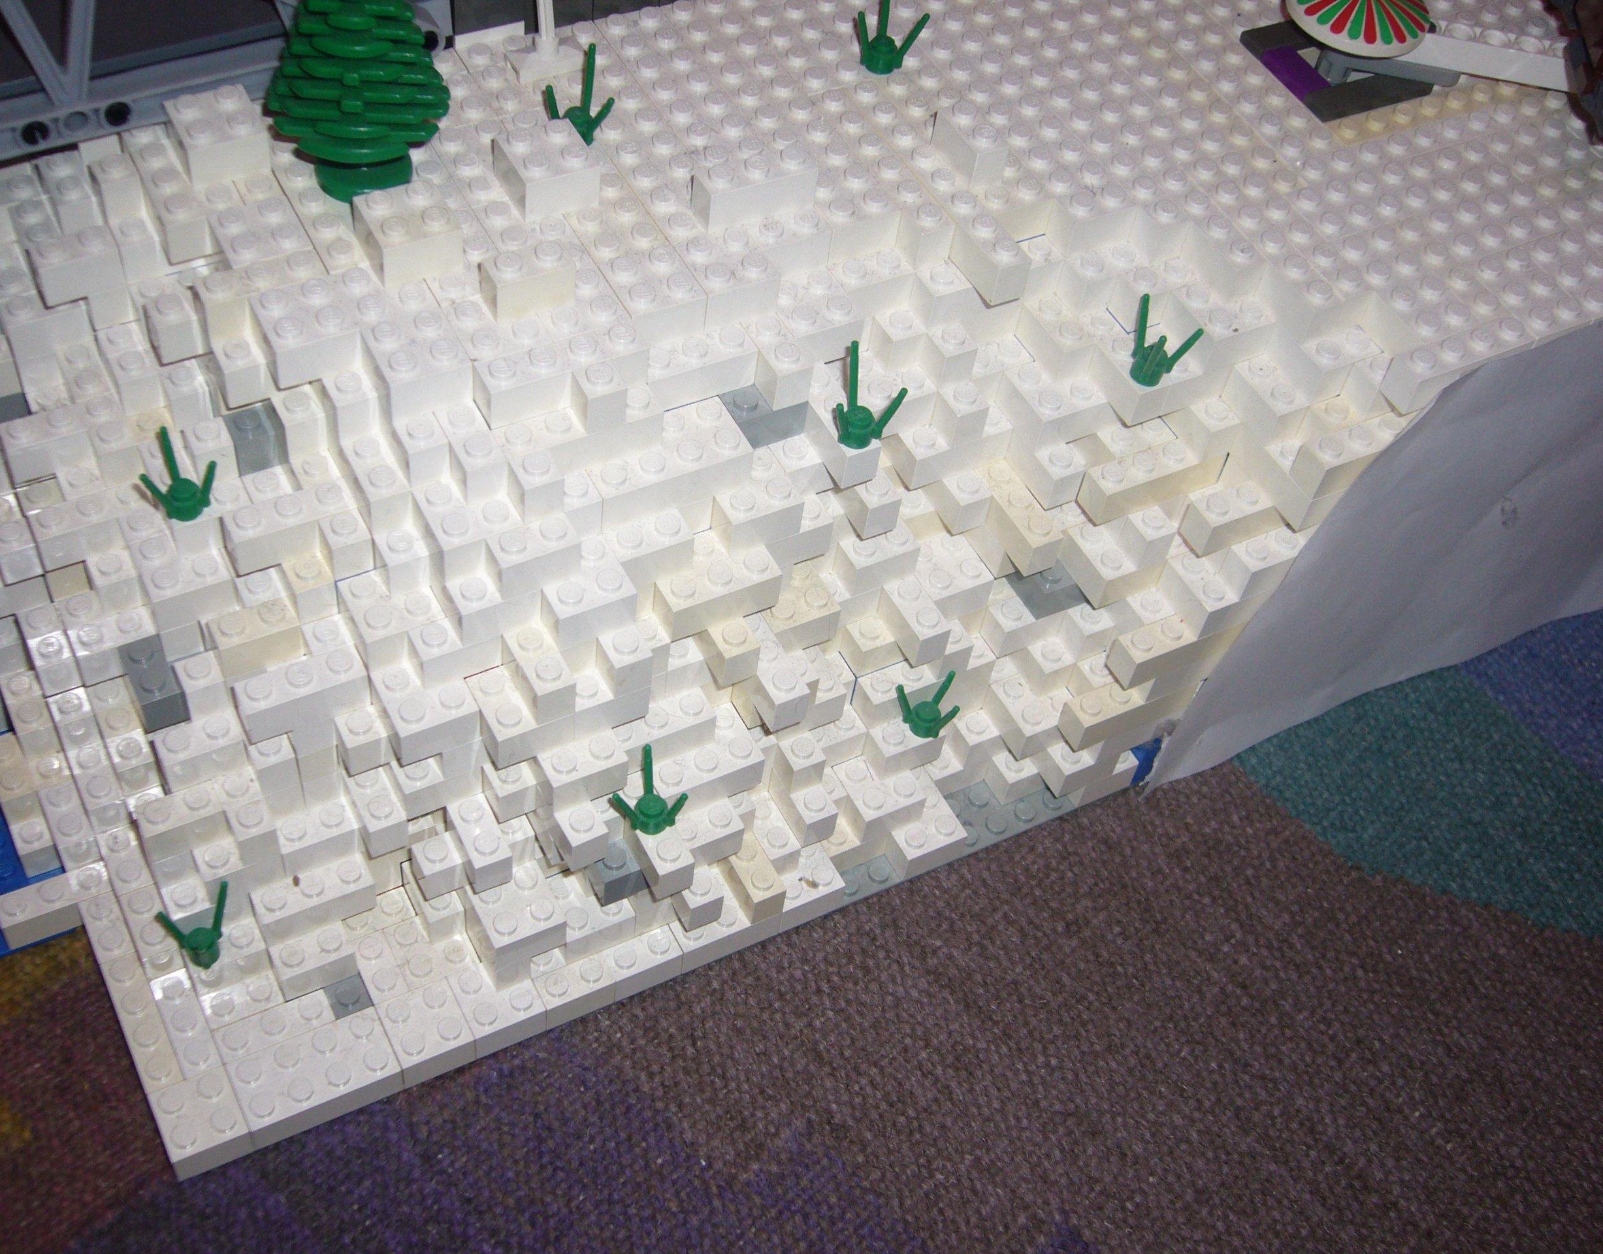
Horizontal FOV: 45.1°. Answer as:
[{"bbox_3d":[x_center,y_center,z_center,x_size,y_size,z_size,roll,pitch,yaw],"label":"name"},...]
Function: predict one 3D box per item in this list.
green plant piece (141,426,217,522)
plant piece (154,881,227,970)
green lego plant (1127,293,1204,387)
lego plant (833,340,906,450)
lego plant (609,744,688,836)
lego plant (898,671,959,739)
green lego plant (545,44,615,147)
[{"bbox_3d":[-0.120,-0.029,0.367,0.015,0.018,0.013,-25,60,-24],"label":"green plant piece"},{"bbox_3d":[-0.121,0.060,0.383,0.012,0.018,0.016,12,52,2],"label":"plant piece"},{"bbox_3d":[0.071,-0.055,0.387,0.014,0.018,0.013,27,54,13],"label":"green lego plant"},{"bbox_3d":[0.013,-0.043,0.370,0.013,0.018,0.015,12,52,2],"label":"lego plant"},{"bbox_3d":[-0.031,0.032,0.380,0.015,0.018,0.013,-8,54,-13],"label":"lego plant"},{"bbox_3d":[0.026,0.018,0.422,0.013,0.018,0.015,4,52,-5],"label":"lego plant"},{"bbox_3d":[-0.043,-0.106,0.388,0.014,0.018,0.014,14,52,3],"label":"green lego plant"}]

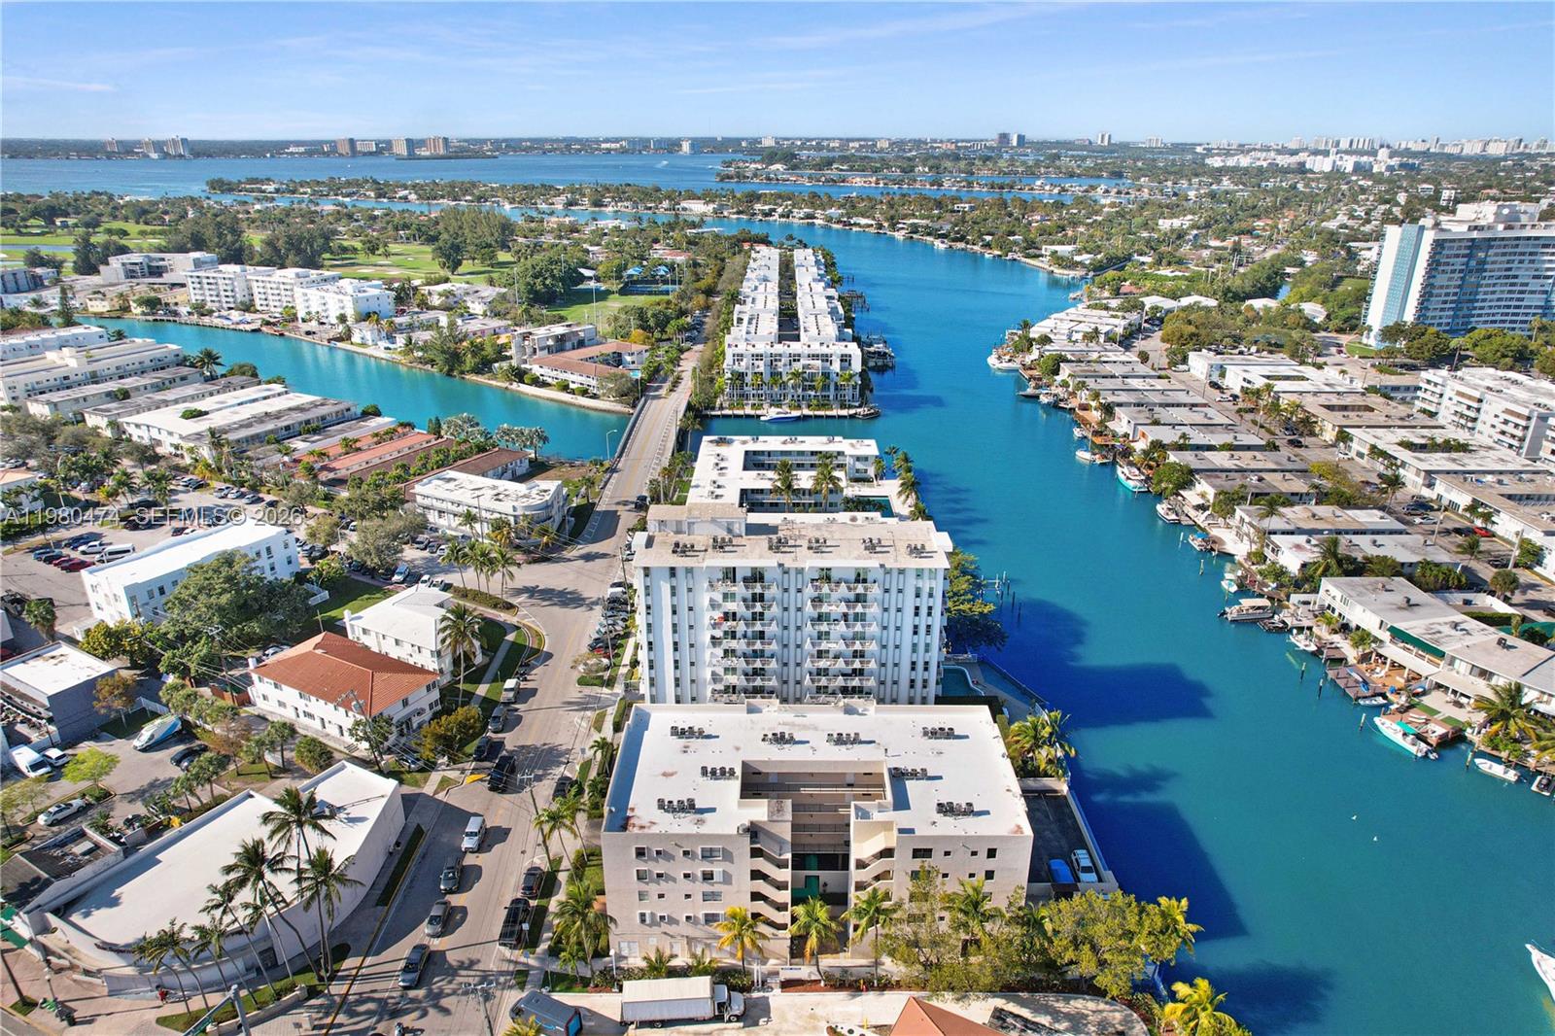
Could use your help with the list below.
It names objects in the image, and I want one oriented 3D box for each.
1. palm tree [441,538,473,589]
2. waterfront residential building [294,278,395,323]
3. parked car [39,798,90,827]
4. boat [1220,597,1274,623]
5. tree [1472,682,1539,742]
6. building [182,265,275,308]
[{"bbox_3d":[-57.210,8.680,170.099,5.000,10.600,5.000,0,22,0],"label":"palm tree"},{"bbox_3d":[-188.609,-92.858,417.104,43.500,14.600,20.500,15,26,33],"label":"waterfront residential building"},{"bbox_3d":[-86.681,35.593,115.310,1.830,1.470,4.750,15,26,32],"label":"parked car"},{"bbox_3d":[82.564,15.834,166.706,9.100,3.050,2.750,-5,23,-13],"label":"boat"},{"bbox_3d":[99.218,27.428,129.739,7.200,7.000,7.200,0,22,0],"label":"tree"},{"bbox_3d":[-269.658,-114.342,469.494,30.000,15.000,30.000,7,23,16],"label":"building"}]

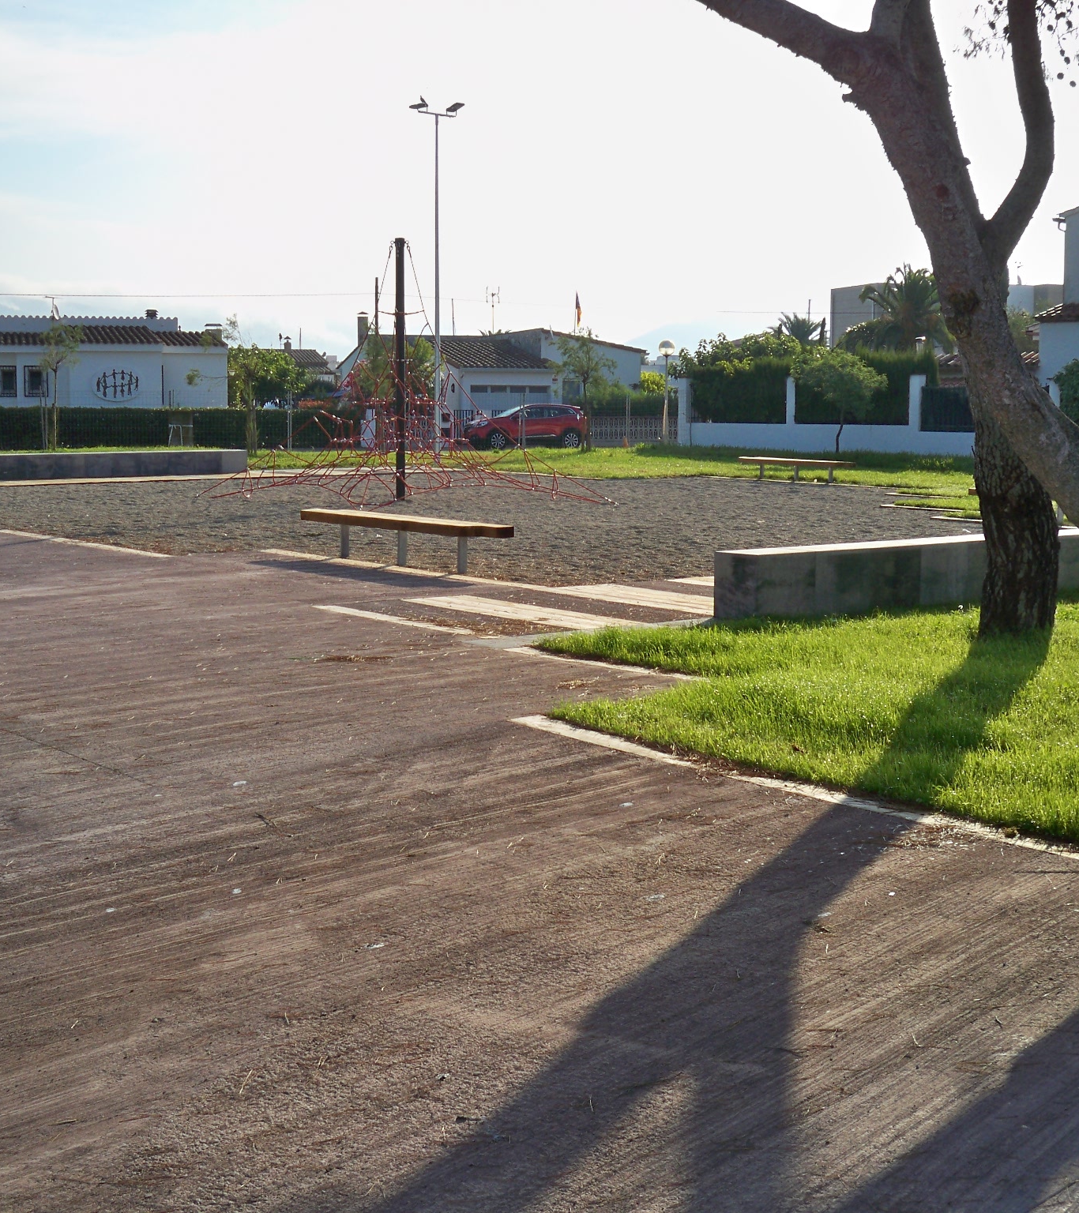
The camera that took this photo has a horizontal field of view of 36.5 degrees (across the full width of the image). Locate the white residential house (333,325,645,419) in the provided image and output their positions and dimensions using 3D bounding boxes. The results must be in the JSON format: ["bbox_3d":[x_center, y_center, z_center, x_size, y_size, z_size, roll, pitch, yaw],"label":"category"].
[{"bbox_3d":[-2.400,-9.118,67.693,10.600,4.700,10.000,-2,7,-17],"label":"white residential house"}]

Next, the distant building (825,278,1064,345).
[{"bbox_3d":[23.700,-14.452,95.954,11.000,8.400,7.000,-2,7,-18],"label":"distant building"}]

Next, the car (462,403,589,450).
[{"bbox_3d":[-0.420,-6.251,57.064,4.450,1.600,1.840,-2,7,-18],"label":"car"}]

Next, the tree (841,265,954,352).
[{"bbox_3d":[14.218,-9.823,64.278,4.400,7.000,4.400,0,7,0],"label":"tree"}]

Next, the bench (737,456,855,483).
[{"bbox_3d":[5.386,-2.841,34.203,0.420,0.460,2.900,-5,9,-39],"label":"bench"}]

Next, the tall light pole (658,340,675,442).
[{"bbox_3d":[4.312,-7.293,55.524,0.530,3.600,0.530,0,7,0],"label":"tall light pole"}]

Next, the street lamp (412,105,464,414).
[{"bbox_3d":[-2.730,-8.366,42.699,1.150,9.300,0.850,-5,9,-36],"label":"street lamp"}]

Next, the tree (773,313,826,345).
[{"bbox_3d":[16.600,-15.052,104.948,3.500,7.400,3.500,0,7,0],"label":"tree"}]

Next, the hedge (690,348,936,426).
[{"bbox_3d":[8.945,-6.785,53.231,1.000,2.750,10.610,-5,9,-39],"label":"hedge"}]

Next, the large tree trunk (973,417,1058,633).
[{"bbox_3d":[3.138,-0.553,10.759,0.520,1.450,0.500,2,7,16],"label":"large tree trunk"}]

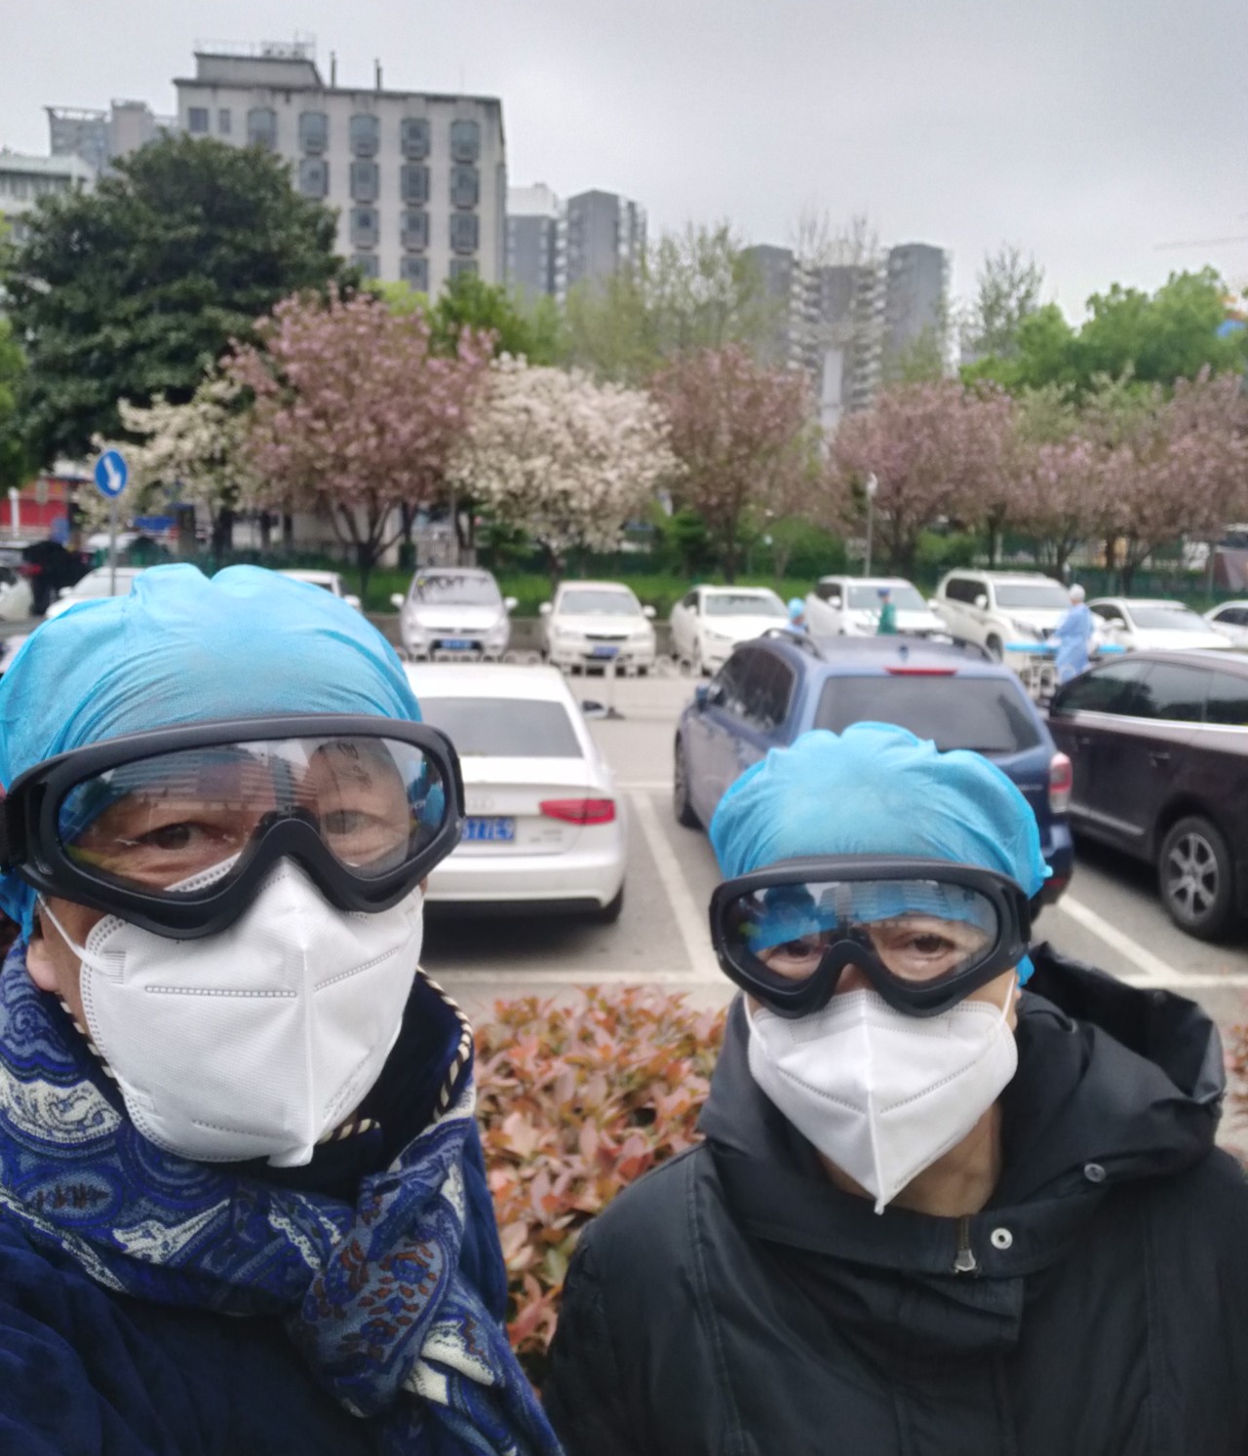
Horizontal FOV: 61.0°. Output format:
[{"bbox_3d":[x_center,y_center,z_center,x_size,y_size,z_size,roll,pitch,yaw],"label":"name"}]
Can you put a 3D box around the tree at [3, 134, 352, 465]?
[{"bbox_3d":[-14.224,-12.044,34.000,11.421,13.860,11.000,1,10,-5],"label":"tree"}]

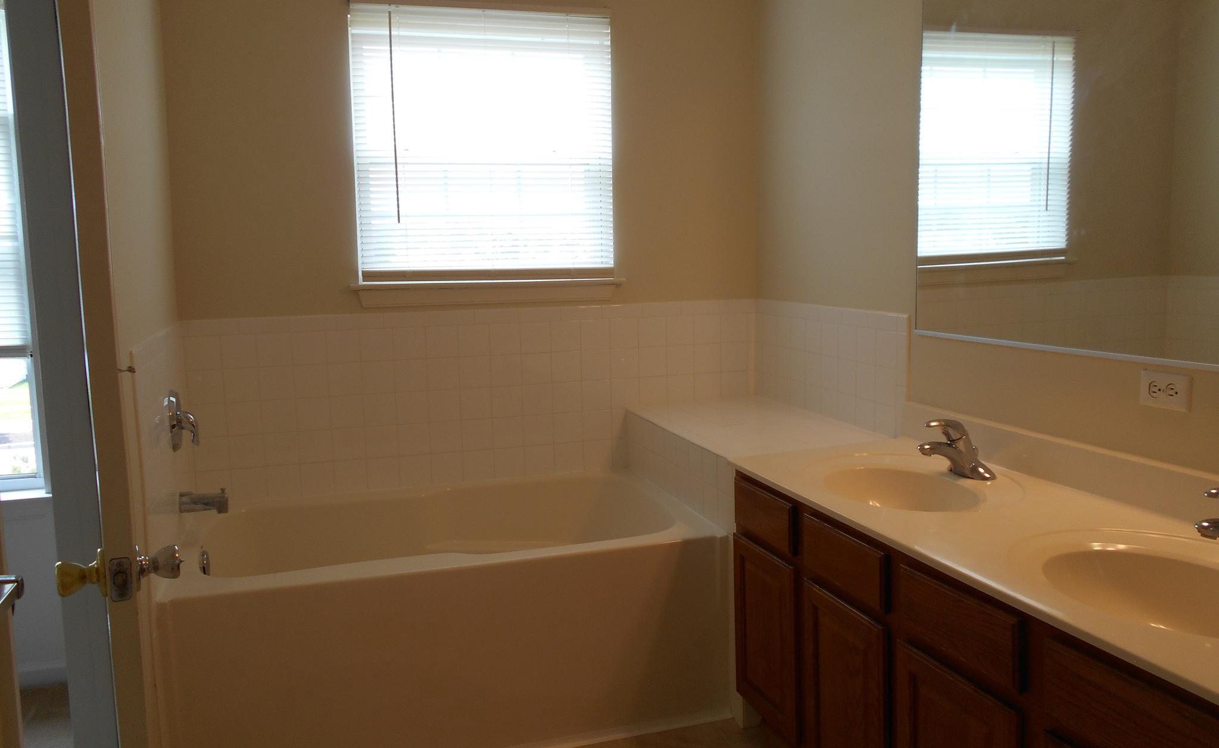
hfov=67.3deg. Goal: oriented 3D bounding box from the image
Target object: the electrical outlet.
[{"bbox_3d":[1.082,0.034,1.782,0.010,0.069,0.113,-4,8,-16],"label":"electrical outlet"}]

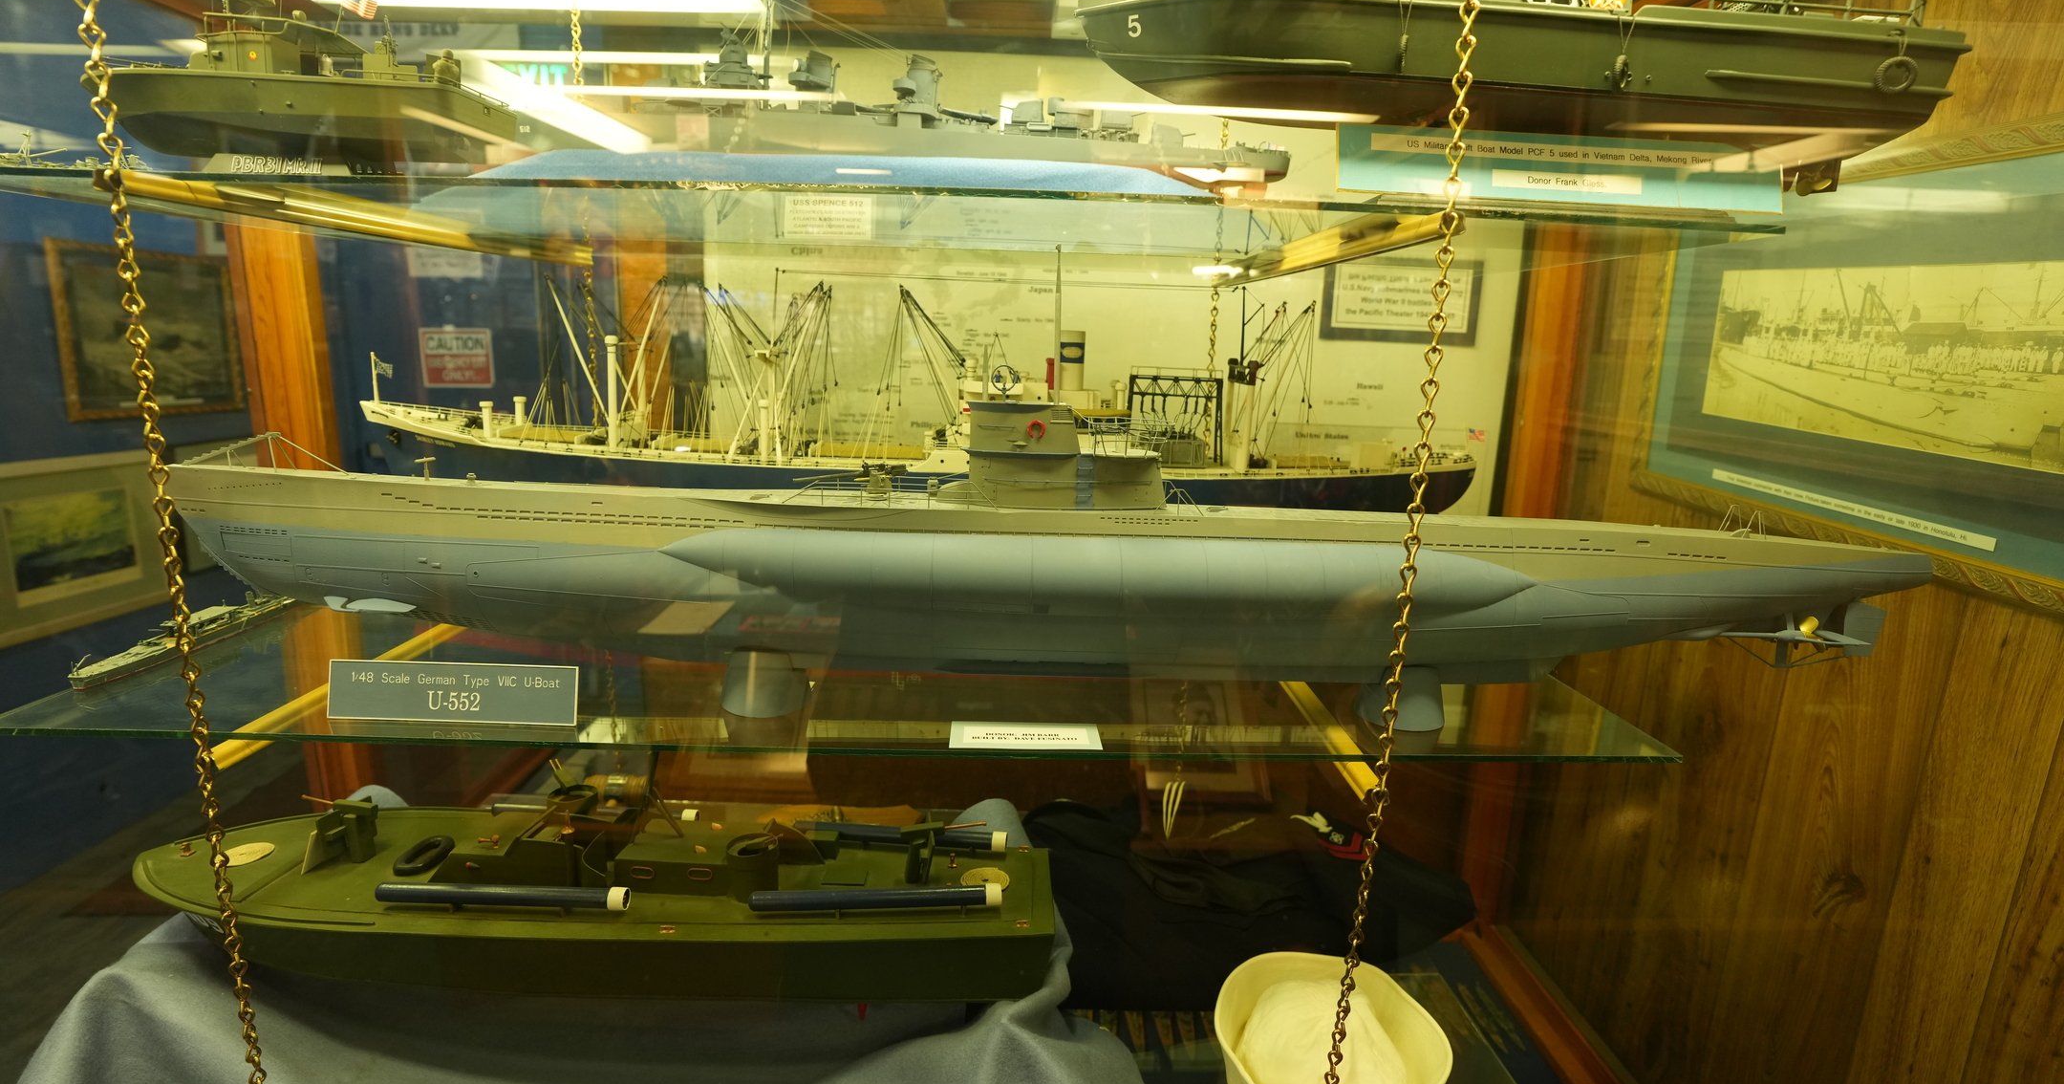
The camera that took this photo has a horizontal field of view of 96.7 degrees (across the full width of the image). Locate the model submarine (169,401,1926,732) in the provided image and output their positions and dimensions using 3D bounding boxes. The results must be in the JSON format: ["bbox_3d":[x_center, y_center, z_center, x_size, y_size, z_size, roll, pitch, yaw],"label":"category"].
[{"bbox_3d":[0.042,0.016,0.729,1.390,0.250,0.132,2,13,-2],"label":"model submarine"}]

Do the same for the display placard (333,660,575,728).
[{"bbox_3d":[-0.436,0.114,0.692,0.183,0.044,0.006,2,-1,-2],"label":"display placard"}]

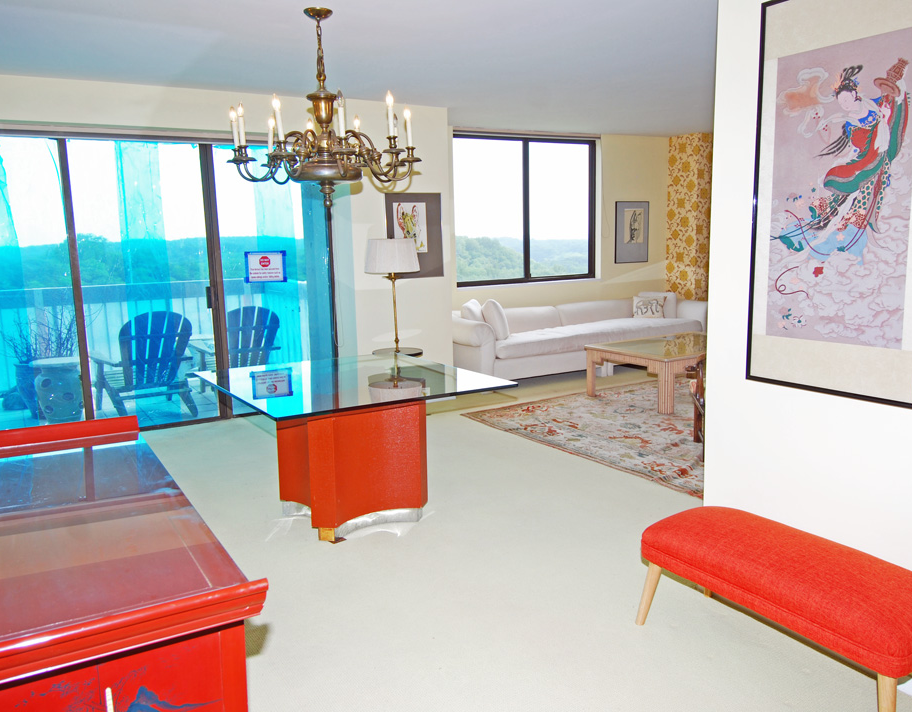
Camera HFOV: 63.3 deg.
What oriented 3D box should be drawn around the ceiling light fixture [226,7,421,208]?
[{"bbox_3d":[-0.680,-1.270,3.832,1.007,0.981,1.007,-7,10,-30],"label":"ceiling light fixture"}]

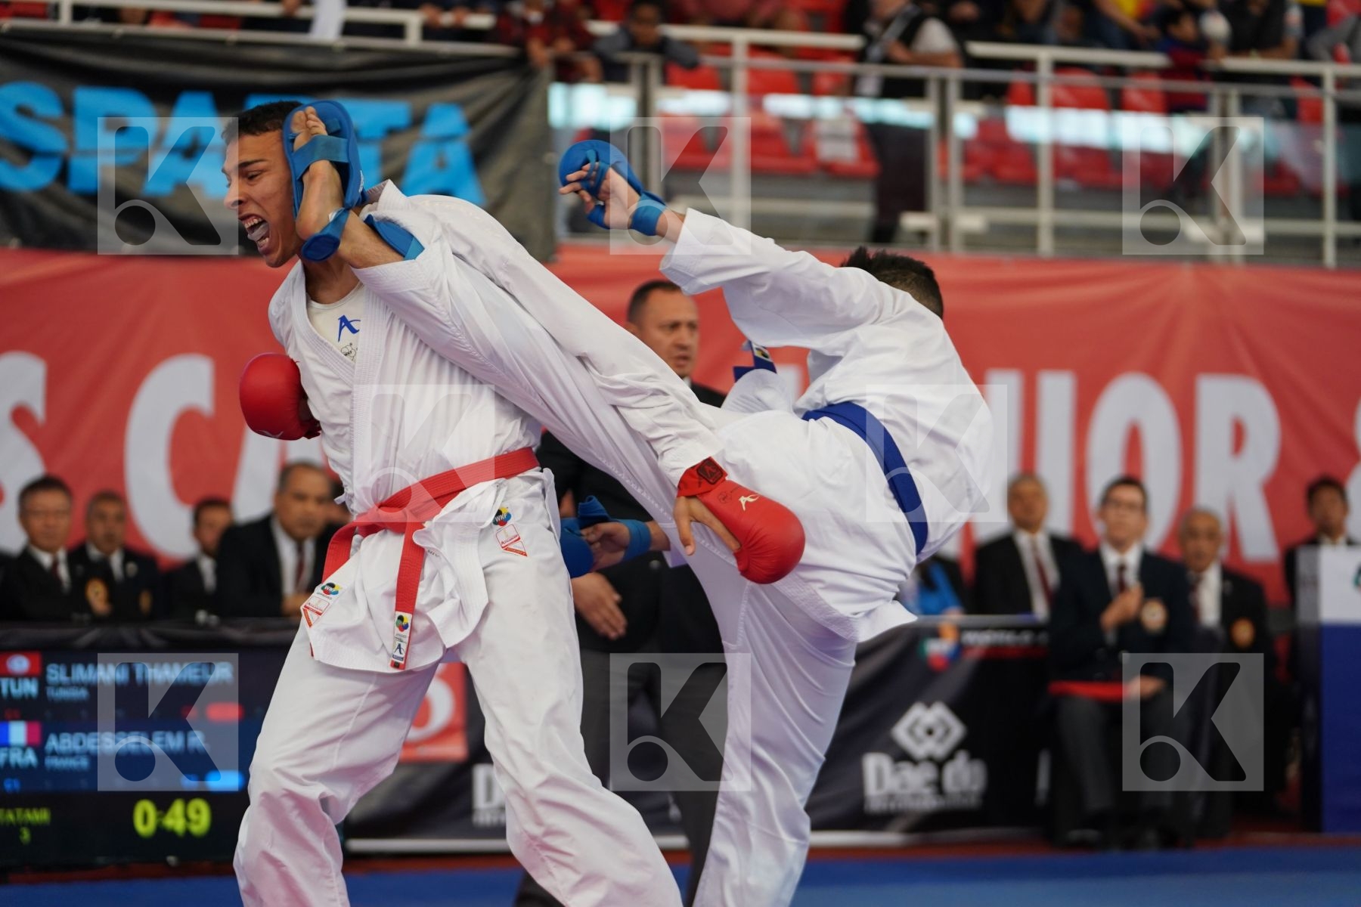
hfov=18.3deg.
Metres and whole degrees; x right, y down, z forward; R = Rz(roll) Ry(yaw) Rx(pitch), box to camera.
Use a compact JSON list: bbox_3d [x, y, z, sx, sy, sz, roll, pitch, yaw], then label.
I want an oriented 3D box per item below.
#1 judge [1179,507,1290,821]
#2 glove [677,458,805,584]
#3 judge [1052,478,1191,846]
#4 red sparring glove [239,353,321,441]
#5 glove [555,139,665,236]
[{"bbox_3d":[1.972,0.779,15.500,0.520,1.200,0.780,-1,-2,13],"label":"judge"},{"bbox_3d":[0.103,0.106,6.800,0.220,0.115,0.110,45,-25,-12],"label":"glove"},{"bbox_3d":[1.544,0.729,14.800,0.510,1.290,0.800,0,-2,2],"label":"judge"},{"bbox_3d":[-0.641,-0.086,6.950,0.110,0.125,0.210,3,-10,31],"label":"red sparring glove"},{"bbox_3d":[-0.112,-0.438,7.000,0.125,0.205,0.105,-47,-1,30],"label":"glove"}]

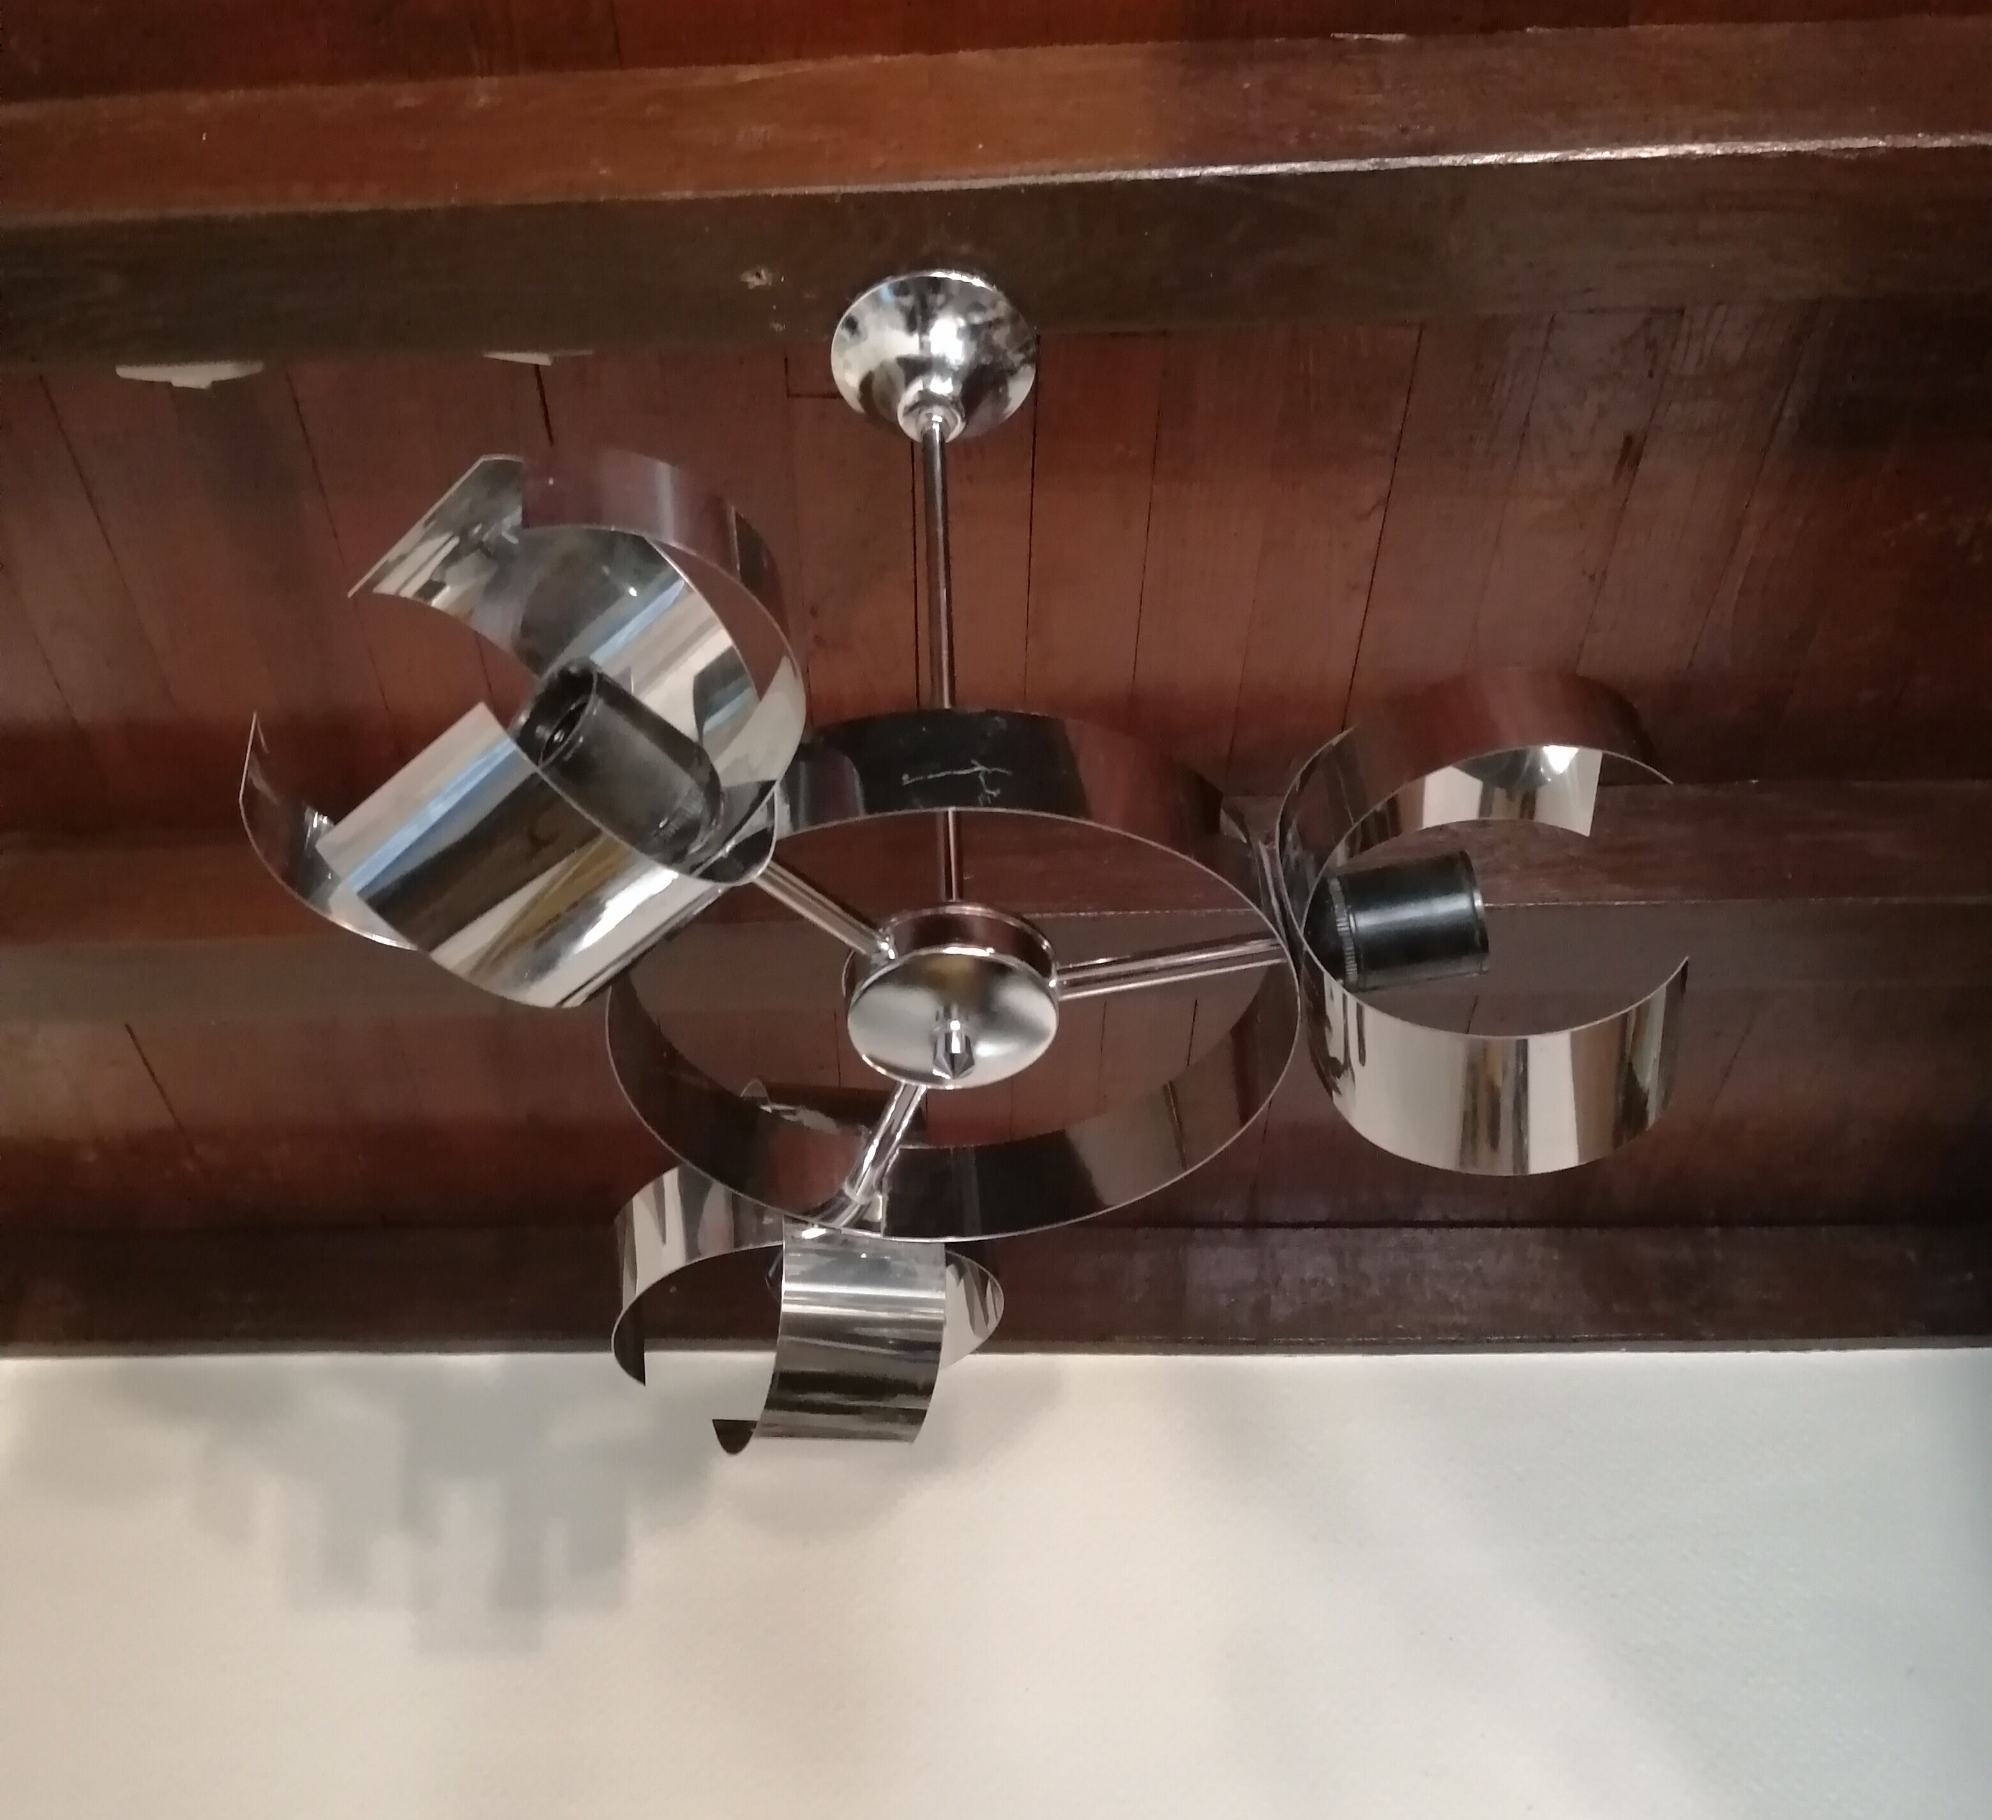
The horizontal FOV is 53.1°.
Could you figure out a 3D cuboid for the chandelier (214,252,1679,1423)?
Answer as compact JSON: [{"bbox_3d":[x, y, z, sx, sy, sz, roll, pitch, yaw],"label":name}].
[{"bbox_3d":[0.003,-0.082,0.834,0.445,0.480,0.445,-2,-43,-2],"label":"chandelier"}]

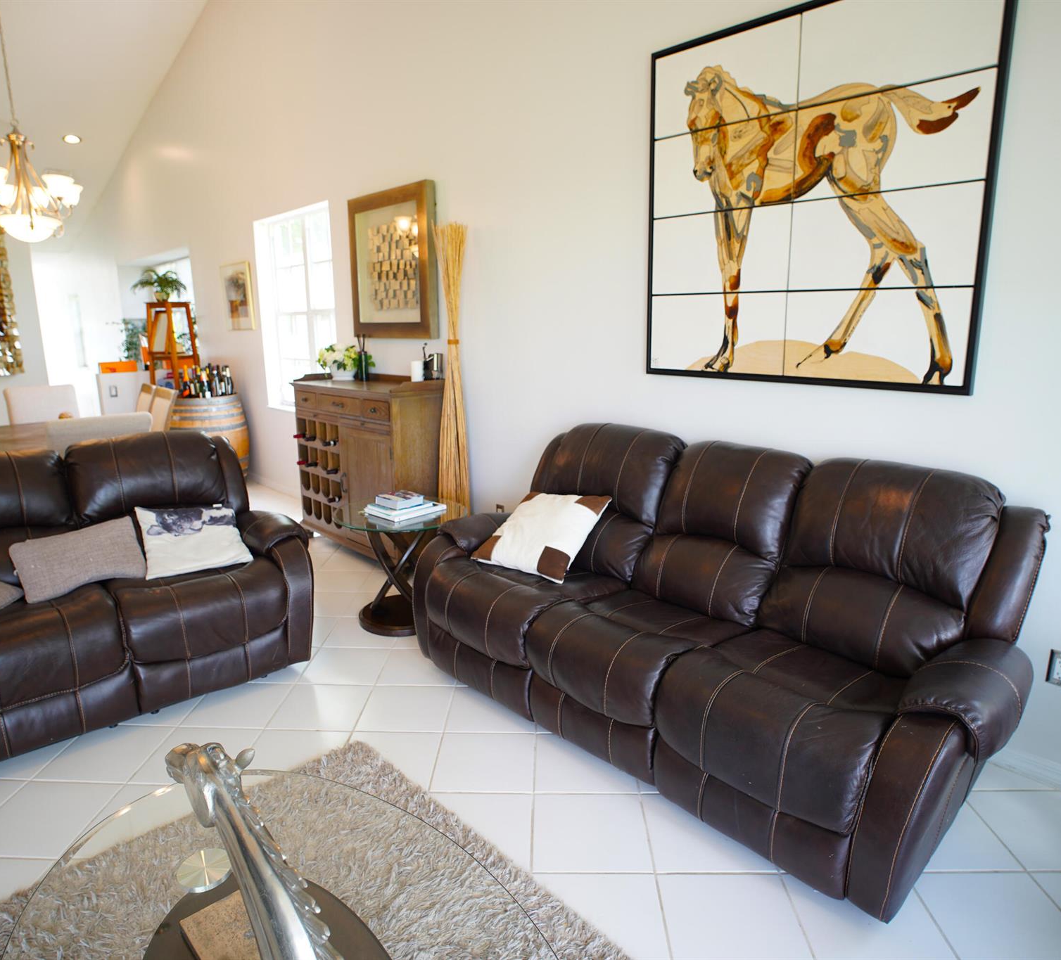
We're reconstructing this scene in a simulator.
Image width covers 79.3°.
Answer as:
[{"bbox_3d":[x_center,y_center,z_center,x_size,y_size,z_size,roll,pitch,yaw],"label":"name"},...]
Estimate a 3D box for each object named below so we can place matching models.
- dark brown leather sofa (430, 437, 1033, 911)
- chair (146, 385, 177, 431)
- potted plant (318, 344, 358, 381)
[{"bbox_3d":[0.480,0.390,2.393,2.190,1.030,0.940,12,17,43],"label":"dark brown leather sofa"},{"bbox_3d":[-3.289,-0.249,5.426,0.480,1.000,0.600,13,19,42],"label":"chair"},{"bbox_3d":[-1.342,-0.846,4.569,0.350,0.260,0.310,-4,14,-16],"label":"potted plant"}]

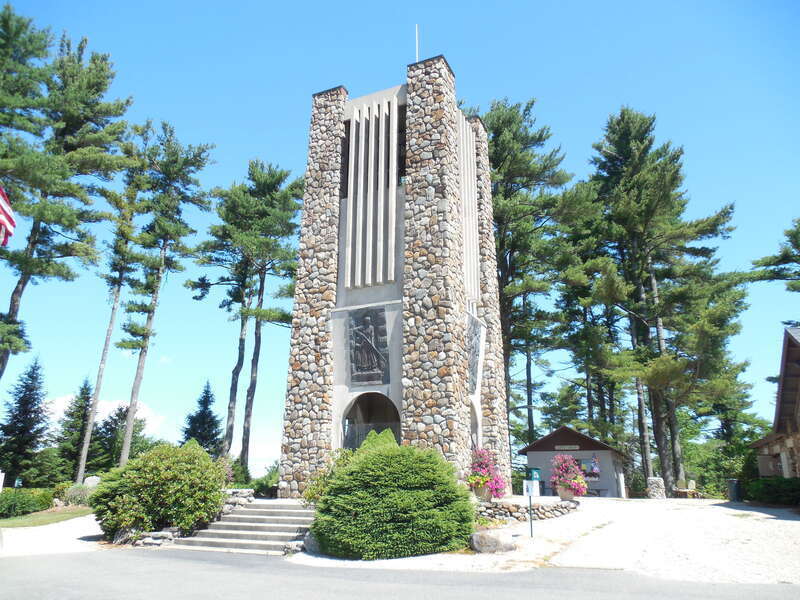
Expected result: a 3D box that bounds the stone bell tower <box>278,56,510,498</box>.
[{"bbox_3d":[0.196,-0.555,24.422,6.750,16.800,6.750,-8,-19,24],"label":"stone bell tower"}]

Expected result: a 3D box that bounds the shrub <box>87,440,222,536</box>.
[{"bbox_3d":[-6.902,5.349,16.445,3.700,2.510,3.400,7,-19,-21],"label":"shrub"}]

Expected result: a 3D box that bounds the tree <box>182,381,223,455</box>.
[{"bbox_3d":[-15.040,9.998,43.999,3.350,7.760,3.350,6,-18,-18],"label":"tree"}]

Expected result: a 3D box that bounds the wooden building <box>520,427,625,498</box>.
[{"bbox_3d":[10.365,9.885,34.955,5.200,3.900,5.500,-8,-19,24],"label":"wooden building"}]

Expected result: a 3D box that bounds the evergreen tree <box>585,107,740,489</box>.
[{"bbox_3d":[16.377,-1.145,37.037,9.360,26.350,9.000,-8,-19,24],"label":"evergreen tree"}]

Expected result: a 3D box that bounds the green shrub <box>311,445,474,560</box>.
[{"bbox_3d":[-0.198,4.632,13.697,3.850,2.320,3.600,0,-17,0],"label":"green shrub"}]

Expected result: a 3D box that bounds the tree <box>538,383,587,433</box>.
[{"bbox_3d":[11.108,9.144,39.018,3.400,7.200,3.300,0,-17,0],"label":"tree"}]

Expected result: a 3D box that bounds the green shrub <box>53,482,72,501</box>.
[{"bbox_3d":[-16.621,9.453,28.455,0.980,0.890,0.980,10,-20,-28],"label":"green shrub"}]

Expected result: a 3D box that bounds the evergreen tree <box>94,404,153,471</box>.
[{"bbox_3d":[-18.648,9.954,38.775,4.200,5.400,4.000,0,-17,0],"label":"evergreen tree"}]

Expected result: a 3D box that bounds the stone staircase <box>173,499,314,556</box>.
[{"bbox_3d":[-3.490,5.657,14.446,3.400,0.880,3.300,-7,-18,23],"label":"stone staircase"}]

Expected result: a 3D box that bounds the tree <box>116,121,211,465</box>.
[{"bbox_3d":[-12.947,-0.609,31.504,4.700,20.900,4.600,0,-17,0],"label":"tree"}]

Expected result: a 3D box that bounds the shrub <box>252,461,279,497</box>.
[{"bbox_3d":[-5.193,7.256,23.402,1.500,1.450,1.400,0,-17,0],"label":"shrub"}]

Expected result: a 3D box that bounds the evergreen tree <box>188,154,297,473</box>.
[{"bbox_3d":[-9.846,0.717,35.282,6.600,20.700,6.000,0,-17,0],"label":"evergreen tree"}]

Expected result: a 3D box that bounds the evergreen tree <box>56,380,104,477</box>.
[{"bbox_3d":[-23.484,9.783,43.007,4.170,7.910,4.170,9,-19,-27],"label":"evergreen tree"}]

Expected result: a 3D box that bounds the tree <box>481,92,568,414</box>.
[{"bbox_3d":[8.287,-2.066,39.408,6.690,27.450,7.500,-4,-18,12],"label":"tree"}]

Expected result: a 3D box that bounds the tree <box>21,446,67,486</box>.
[{"bbox_3d":[-23.687,11.153,38.391,3.050,2.750,3.050,10,-20,-29],"label":"tree"}]

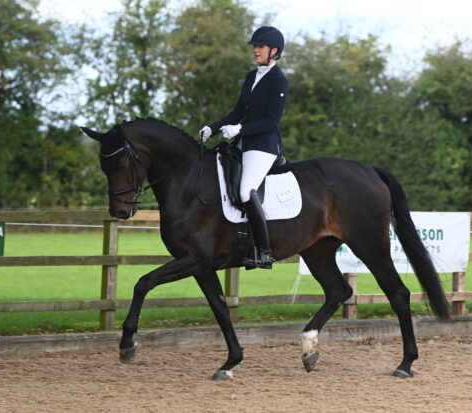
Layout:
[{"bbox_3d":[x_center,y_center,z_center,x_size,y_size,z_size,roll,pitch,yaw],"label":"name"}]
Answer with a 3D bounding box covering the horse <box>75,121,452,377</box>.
[{"bbox_3d":[0.240,0.307,27.000,2.820,1.860,0.650,0,0,-25],"label":"horse"}]

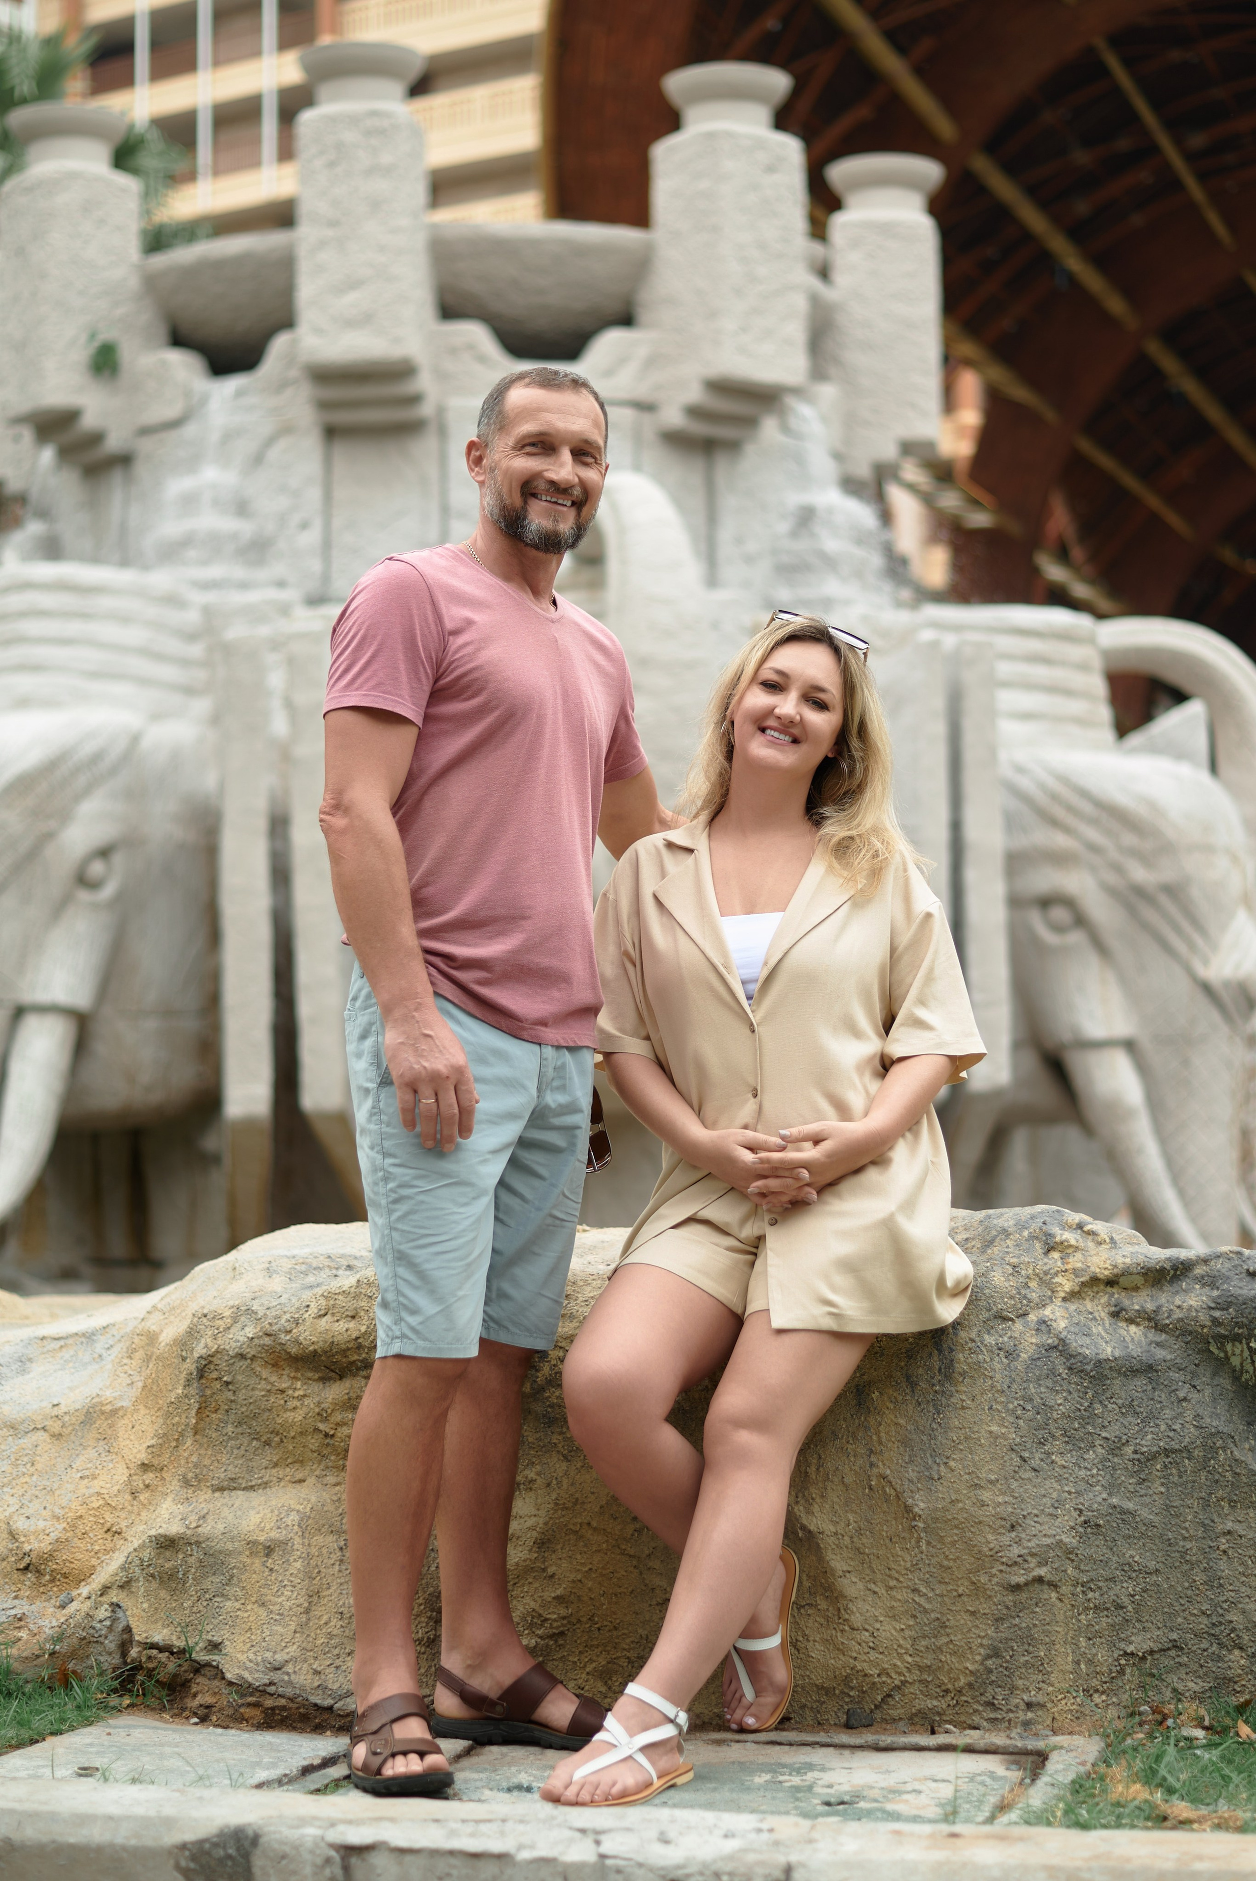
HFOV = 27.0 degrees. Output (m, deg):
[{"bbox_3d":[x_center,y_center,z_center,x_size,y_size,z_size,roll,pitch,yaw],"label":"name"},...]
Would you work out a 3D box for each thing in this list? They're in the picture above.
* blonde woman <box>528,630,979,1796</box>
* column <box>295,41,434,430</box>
[{"bbox_3d":[0.205,0.325,3.460,0.550,1.530,0.520,0,1,14],"label":"blonde woman"},{"bbox_3d":[-1.085,-2.870,10.800,0.530,1.540,0.530,0,1,8],"label":"column"}]

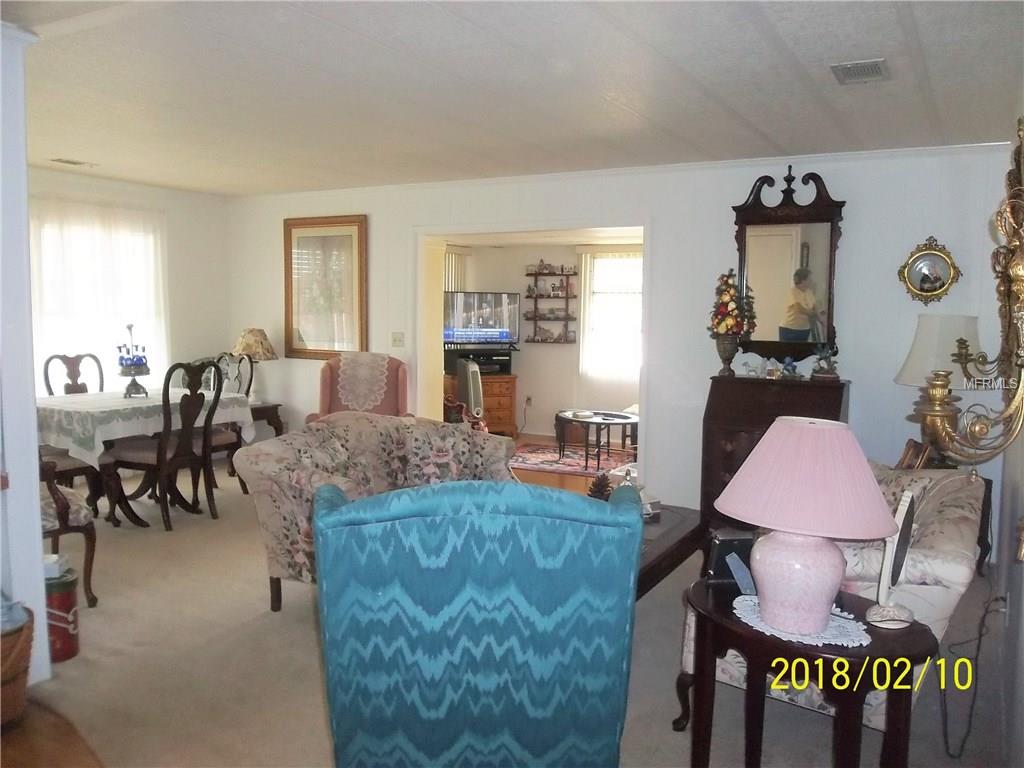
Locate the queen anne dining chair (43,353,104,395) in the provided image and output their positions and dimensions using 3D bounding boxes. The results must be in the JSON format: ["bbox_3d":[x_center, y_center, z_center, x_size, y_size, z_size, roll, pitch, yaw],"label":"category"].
[{"bbox_3d":[-3.072,0.309,5.917,0.550,1.050,0.540,4,6,30],"label":"queen anne dining chair"}]

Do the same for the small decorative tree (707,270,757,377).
[{"bbox_3d":[1.440,-0.400,5.222,0.290,0.705,0.290,4,6,30],"label":"small decorative tree"}]

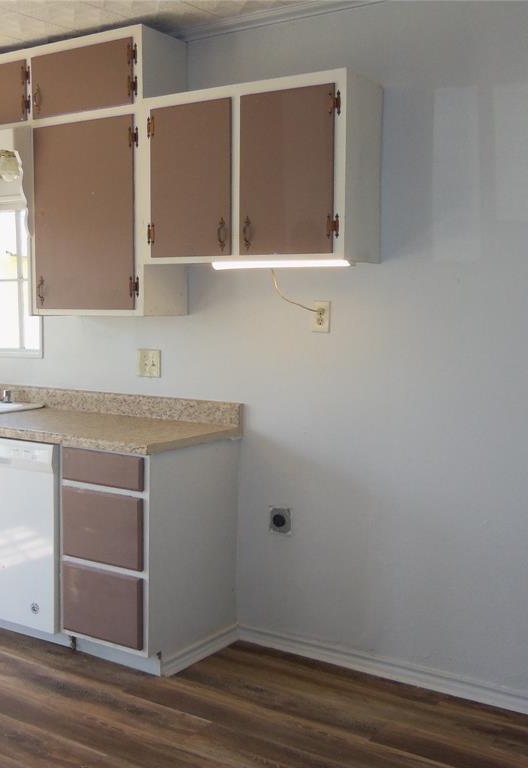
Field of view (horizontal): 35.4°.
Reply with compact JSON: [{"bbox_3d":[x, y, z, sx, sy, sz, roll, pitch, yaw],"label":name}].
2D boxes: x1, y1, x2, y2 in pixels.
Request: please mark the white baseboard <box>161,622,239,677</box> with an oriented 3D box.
[{"bbox_3d":[-0.248,1.083,3.379,0.015,0.071,0.512,4,5,32],"label":"white baseboard"}]

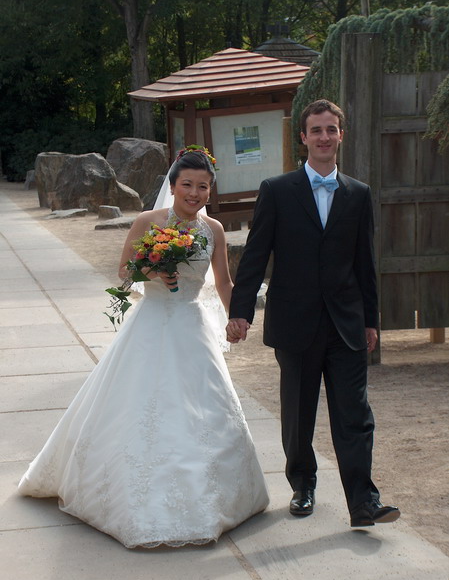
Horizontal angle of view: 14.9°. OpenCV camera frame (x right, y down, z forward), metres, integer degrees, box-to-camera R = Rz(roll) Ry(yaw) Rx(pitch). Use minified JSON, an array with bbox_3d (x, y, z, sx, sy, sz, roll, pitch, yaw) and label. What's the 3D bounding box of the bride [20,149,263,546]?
[{"bbox_3d":[-0.338,0.181,7.504,1.080,1.610,1.200,-2,6,-12],"label":"bride"}]

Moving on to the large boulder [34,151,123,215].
[{"bbox_3d":[-2.989,-2.235,35.344,1.750,1.220,1.250,-1,5,-8],"label":"large boulder"}]

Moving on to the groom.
[{"bbox_3d":[0.338,0.092,7.318,0.670,1.810,0.700,-2,6,-12],"label":"groom"}]

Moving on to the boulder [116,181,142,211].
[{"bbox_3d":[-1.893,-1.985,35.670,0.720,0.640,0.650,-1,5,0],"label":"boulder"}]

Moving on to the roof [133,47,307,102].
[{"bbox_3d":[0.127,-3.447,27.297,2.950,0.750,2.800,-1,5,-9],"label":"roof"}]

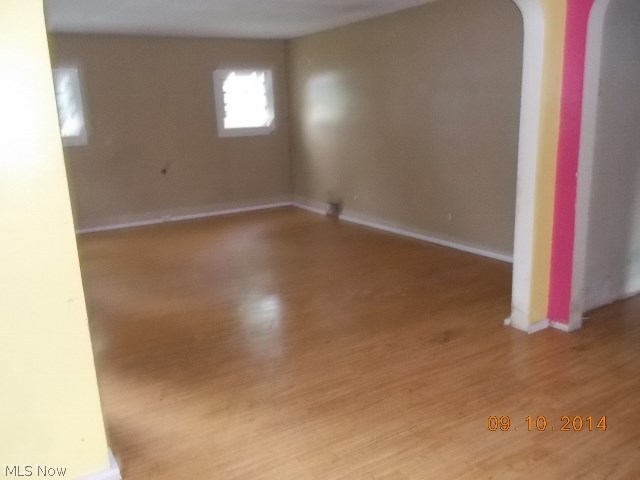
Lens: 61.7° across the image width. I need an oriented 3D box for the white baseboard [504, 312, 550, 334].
[{"bbox_3d":[1.335,0.529,3.448,0.207,0.056,0.177,-10,15,-30],"label":"white baseboard"}]

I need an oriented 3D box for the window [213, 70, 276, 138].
[{"bbox_3d":[-1.074,-1.976,7.757,0.905,0.920,0.101,-10,15,-30],"label":"window"}]

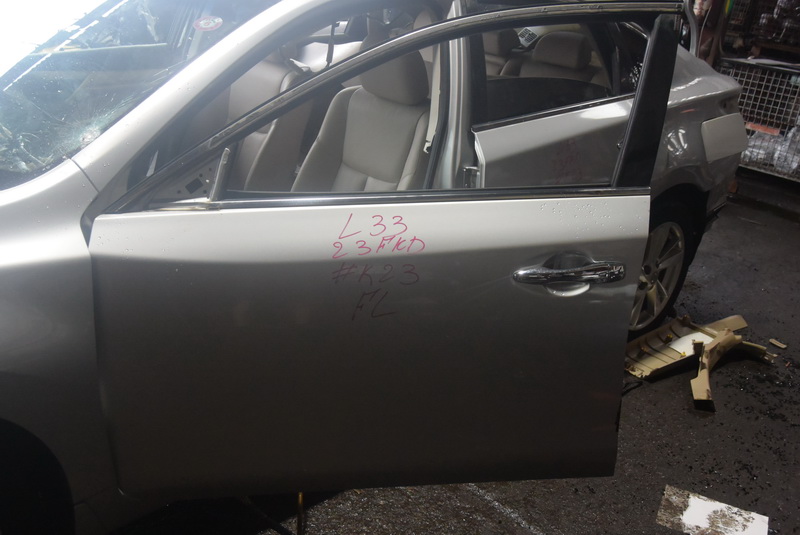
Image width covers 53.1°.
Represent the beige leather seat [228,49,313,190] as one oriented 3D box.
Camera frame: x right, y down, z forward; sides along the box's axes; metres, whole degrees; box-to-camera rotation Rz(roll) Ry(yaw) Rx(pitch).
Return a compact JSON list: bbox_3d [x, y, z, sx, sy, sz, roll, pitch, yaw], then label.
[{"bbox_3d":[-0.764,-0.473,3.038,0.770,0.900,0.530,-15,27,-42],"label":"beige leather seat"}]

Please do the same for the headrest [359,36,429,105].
[{"bbox_3d":[-0.017,-0.653,2.643,0.130,0.210,0.260,-5,20,-45],"label":"headrest"}]

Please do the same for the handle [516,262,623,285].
[{"bbox_3d":[0.344,0.010,1.626,0.233,0.038,0.050,1,20,-7],"label":"handle"}]

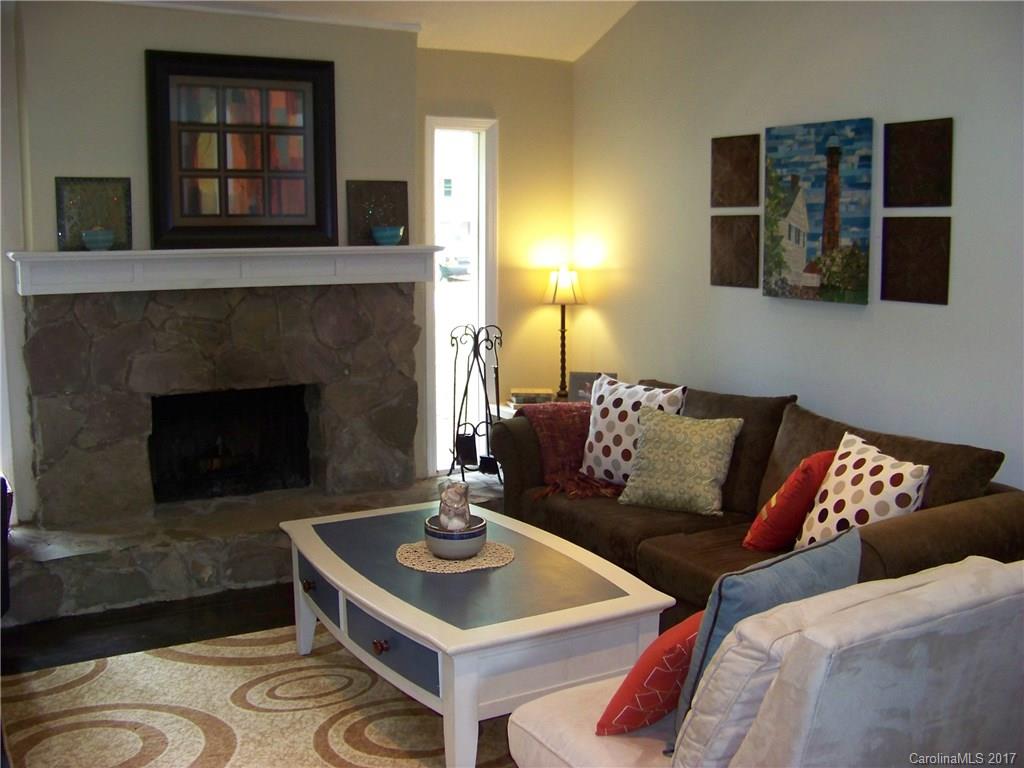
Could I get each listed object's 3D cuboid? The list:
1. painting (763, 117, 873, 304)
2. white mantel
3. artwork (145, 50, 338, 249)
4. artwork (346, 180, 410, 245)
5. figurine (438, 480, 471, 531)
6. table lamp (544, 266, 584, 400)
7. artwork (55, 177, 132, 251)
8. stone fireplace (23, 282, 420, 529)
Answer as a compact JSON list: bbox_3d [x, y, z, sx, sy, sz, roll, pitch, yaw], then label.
[{"bbox_3d":[1.227,-0.690,4.291,0.027,0.703,0.585,-5,9,-28],"label":"painting"},{"bbox_3d":[-1.249,-0.531,4.899,1.940,0.169,0.223,-5,9,-28],"label":"white mantel"},{"bbox_3d":[-1.223,-1.056,4.889,0.856,0.863,0.046,-5,6,-28],"label":"artwork"},{"bbox_3d":[-0.657,-0.833,5.211,0.317,0.307,0.020,-5,2,-28],"label":"artwork"},{"bbox_3d":[-0.191,0.401,3.546,0.103,0.162,0.093,-1,8,-3],"label":"figurine"},{"bbox_3d":[0.278,-0.266,5.726,0.217,0.727,0.217,0,8,0],"label":"table lamp"},{"bbox_3d":[-1.804,-0.734,4.606,0.304,0.311,0.020,-5,2,-28],"label":"artwork"},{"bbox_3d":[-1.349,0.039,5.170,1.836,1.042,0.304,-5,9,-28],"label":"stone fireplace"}]

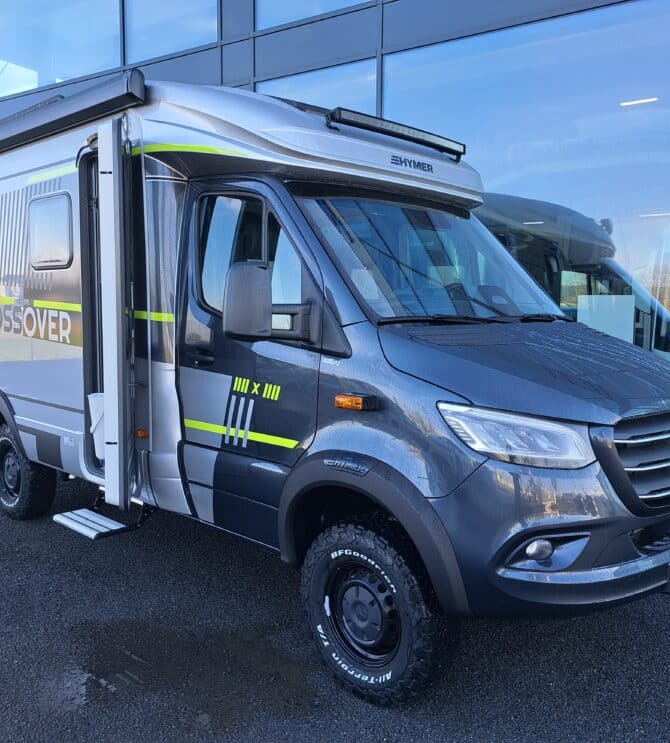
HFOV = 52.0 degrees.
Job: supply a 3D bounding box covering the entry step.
[{"bbox_3d":[-1.458,0.914,4.078,0.500,0.050,0.210,6,7,42],"label":"entry step"}]

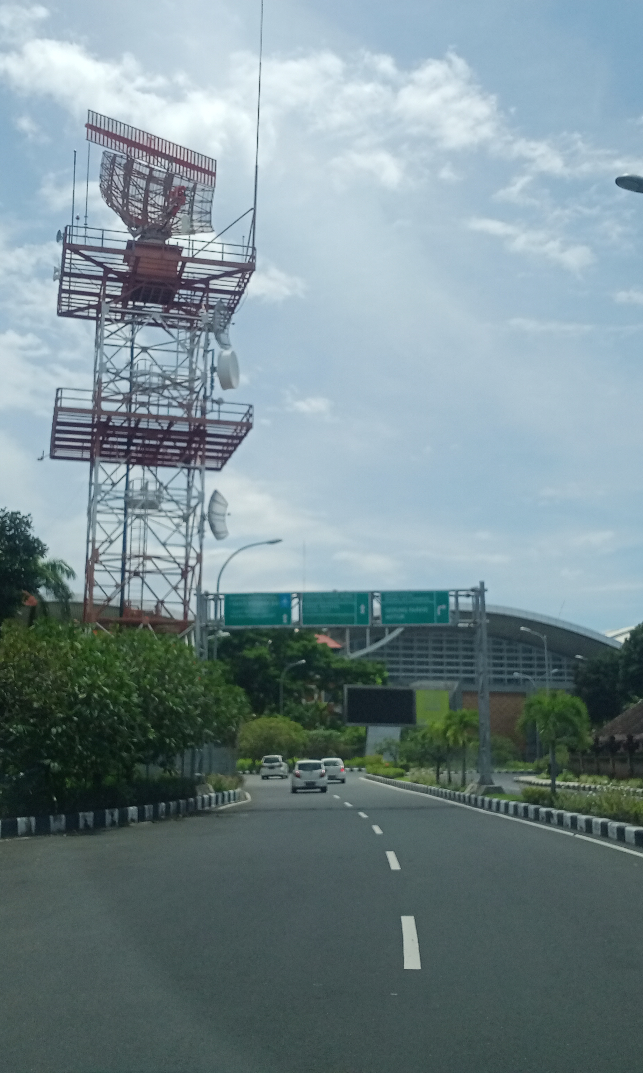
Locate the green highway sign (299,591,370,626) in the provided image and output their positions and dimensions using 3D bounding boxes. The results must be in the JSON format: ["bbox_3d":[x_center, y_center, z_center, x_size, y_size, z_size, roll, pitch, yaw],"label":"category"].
[{"bbox_3d":[0.566,2.773,44.264,2.586,1.273,0.120,0,-11,0],"label":"green highway sign"}]

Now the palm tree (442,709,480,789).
[{"bbox_3d":[6.472,9.677,53.134,2.000,3.564,2.000,0,-11,0],"label":"palm tree"}]

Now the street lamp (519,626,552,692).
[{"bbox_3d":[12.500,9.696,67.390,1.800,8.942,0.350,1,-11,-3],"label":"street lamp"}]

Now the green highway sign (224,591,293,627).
[{"bbox_3d":[-2.405,2.794,44.260,2.586,1.264,0.120,0,-11,0],"label":"green highway sign"}]

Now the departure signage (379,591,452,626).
[{"bbox_3d":[3.602,2.739,44.271,2.630,1.256,0.120,0,-11,0],"label":"departure signage"}]

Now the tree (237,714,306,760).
[{"bbox_3d":[-5.063,21.217,119.135,7.254,5.438,6.891,0,-11,0],"label":"tree"}]

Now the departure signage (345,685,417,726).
[{"bbox_3d":[6.844,19.587,133.698,8.717,4.668,0.900,3,-11,-18],"label":"departure signage"}]

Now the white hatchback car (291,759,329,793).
[{"bbox_3d":[-0.577,11.433,55.134,1.640,1.510,3.600,0,-11,-1],"label":"white hatchback car"}]

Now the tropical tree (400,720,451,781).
[{"bbox_3d":[5.533,11.382,60.947,2.768,3.240,2.768,0,-11,0],"label":"tropical tree"}]

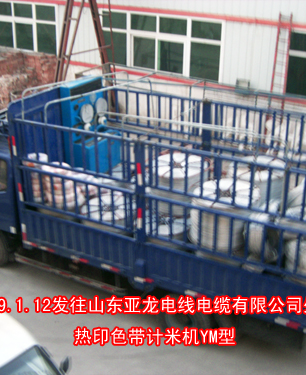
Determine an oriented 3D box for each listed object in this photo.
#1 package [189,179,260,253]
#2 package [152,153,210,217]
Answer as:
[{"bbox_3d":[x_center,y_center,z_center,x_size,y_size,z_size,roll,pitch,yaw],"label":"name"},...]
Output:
[{"bbox_3d":[0.943,0.352,7.235,0.854,0.639,0.854,0,24,0],"label":"package"},{"bbox_3d":[0.400,-0.051,8.136,0.819,0.650,0.819,0,24,0],"label":"package"}]

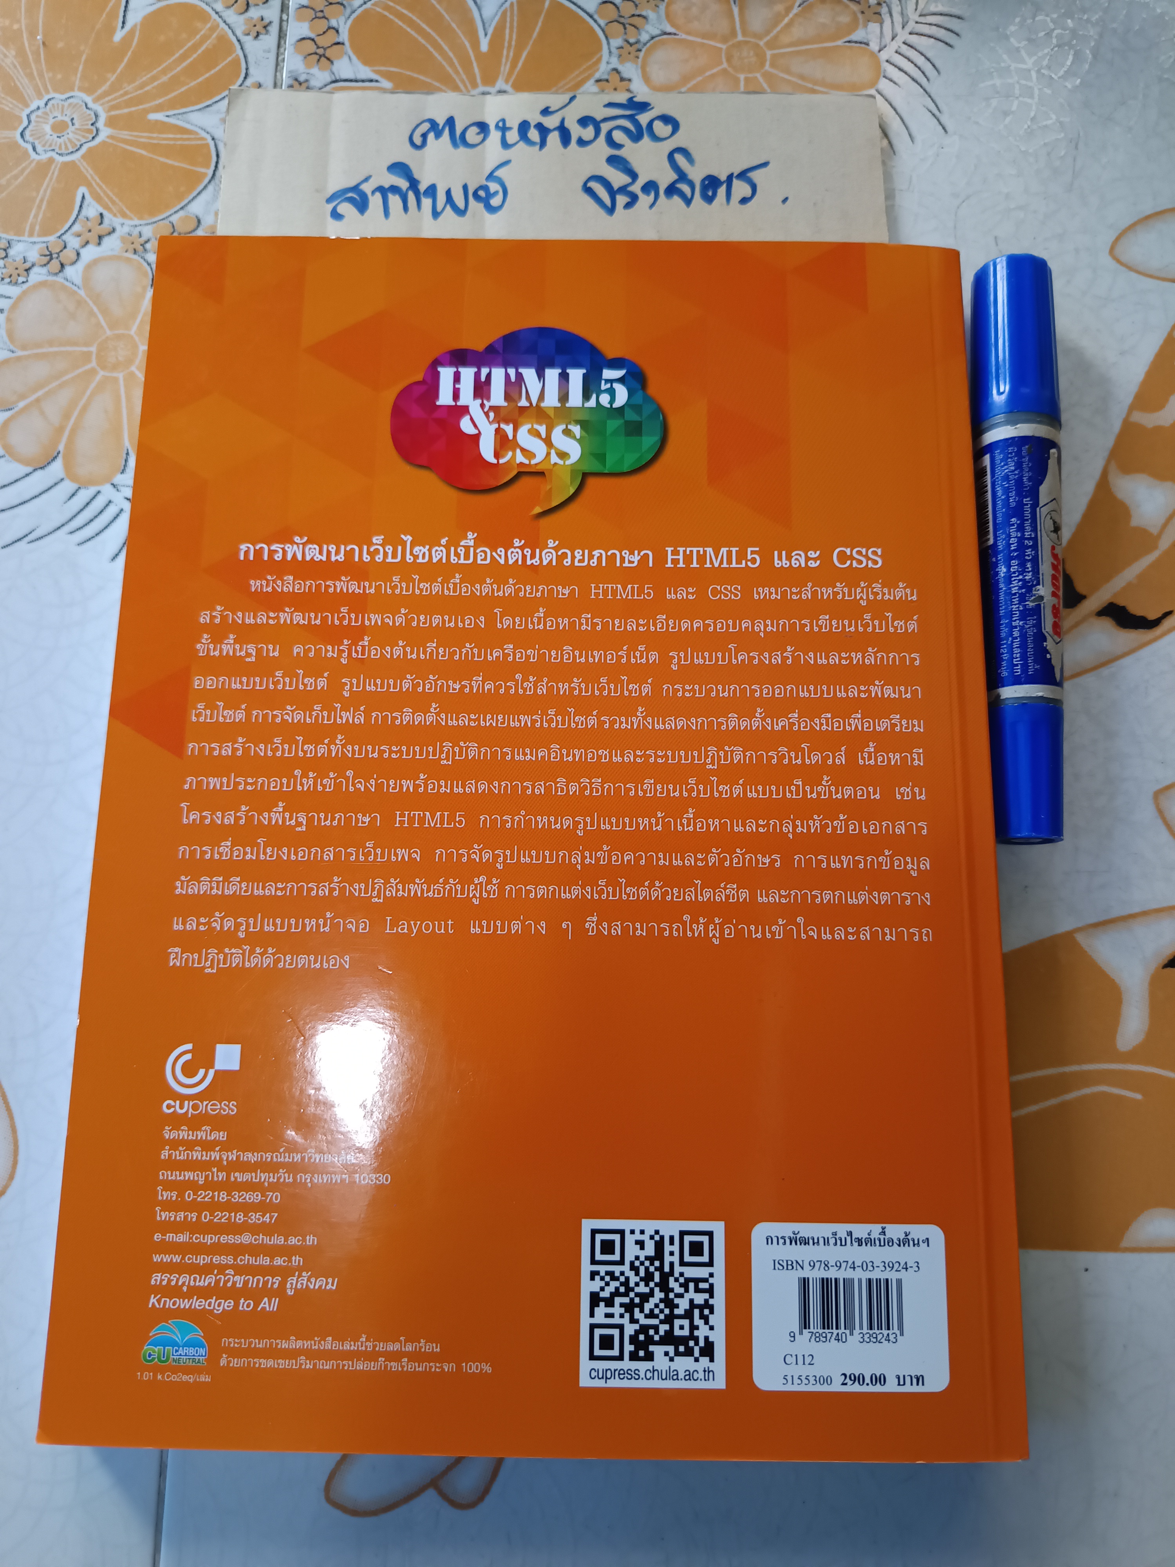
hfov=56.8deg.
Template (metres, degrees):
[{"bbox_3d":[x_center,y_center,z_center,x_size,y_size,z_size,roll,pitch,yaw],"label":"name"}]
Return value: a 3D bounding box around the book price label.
[{"bbox_3d":[0.051,0.101,0.210,0.038,0.001,0.030,1,79,0],"label":"book price label"}]

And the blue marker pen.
[{"bbox_3d":[0.097,-0.055,0.246,0.019,0.019,0.138,2,79,1],"label":"blue marker pen"}]

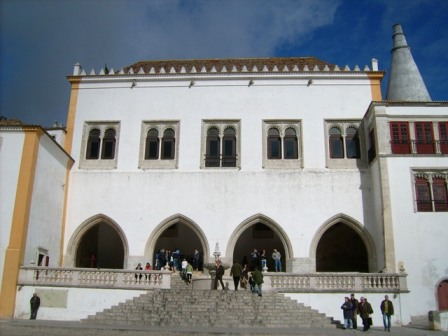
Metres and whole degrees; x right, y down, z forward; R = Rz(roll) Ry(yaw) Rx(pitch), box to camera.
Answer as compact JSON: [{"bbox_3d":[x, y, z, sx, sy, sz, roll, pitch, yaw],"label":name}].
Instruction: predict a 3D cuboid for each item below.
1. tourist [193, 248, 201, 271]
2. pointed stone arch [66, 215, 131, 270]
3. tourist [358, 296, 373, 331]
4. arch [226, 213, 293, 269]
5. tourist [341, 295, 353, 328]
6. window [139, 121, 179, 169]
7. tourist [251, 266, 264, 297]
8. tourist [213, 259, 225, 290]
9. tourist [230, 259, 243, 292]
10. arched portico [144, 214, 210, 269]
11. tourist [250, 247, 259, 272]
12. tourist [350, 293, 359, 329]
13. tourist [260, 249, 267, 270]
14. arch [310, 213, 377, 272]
[{"bbox_3d":[-2.132,7.233,35.500,0.550,1.693,0.380,-4,-16,19],"label":"tourist"},{"bbox_3d":[-10.002,6.007,36.573,5.112,4.426,1.000,0,-15,3],"label":"pointed stone arch"},{"bbox_3d":[7.111,7.346,22.829,0.660,1.650,0.480,-5,-17,21],"label":"tourist"},{"bbox_3d":[2.803,5.952,35.850,5.164,4.513,1.000,0,-15,3],"label":"arch"},{"bbox_3d":[6.495,7.599,23.739,0.620,1.630,0.420,-5,-17,21],"label":"tourist"},{"bbox_3d":[-5.202,-1.898,36.885,3.172,4.114,0.400,0,-16,4],"label":"window"},{"bbox_3d":[2.117,7.100,28.200,0.580,1.781,0.500,3,-15,-8],"label":"tourist"},{"bbox_3d":[-0.254,6.370,27.034,0.500,1.770,0.550,11,-18,-32],"label":"tourist"},{"bbox_3d":[0.755,6.461,27.159,0.600,1.740,0.420,0,-15,3],"label":"tourist"},{"bbox_3d":[-3.467,5.850,34.946,4.907,4.560,1.000,0,-16,4],"label":"arched portico"},{"bbox_3d":[2.417,7.235,35.365,0.560,1.740,0.420,0,-15,3],"label":"tourist"},{"bbox_3d":[6.753,7.482,23.627,0.520,1.740,0.380,-7,-17,26],"label":"tourist"},{"bbox_3d":[3.127,7.253,35.320,0.450,1.670,0.350,-5,-16,20],"label":"tourist"},{"bbox_3d":[8.815,5.793,34.076,4.907,4.610,1.000,0,-16,4],"label":"arch"}]

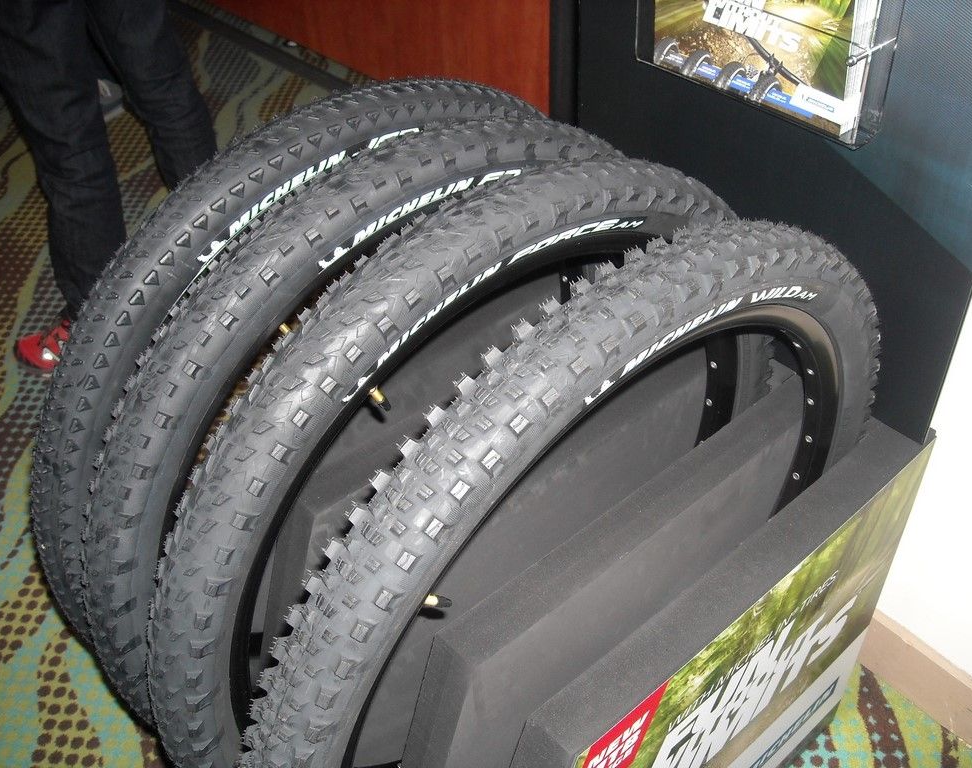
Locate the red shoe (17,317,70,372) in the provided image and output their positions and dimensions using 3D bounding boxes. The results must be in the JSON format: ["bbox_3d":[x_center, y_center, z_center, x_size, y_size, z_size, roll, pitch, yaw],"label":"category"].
[{"bbox_3d":[-0.756,-0.130,1.985,0.285,0.110,0.105,-22,46,-18],"label":"red shoe"}]

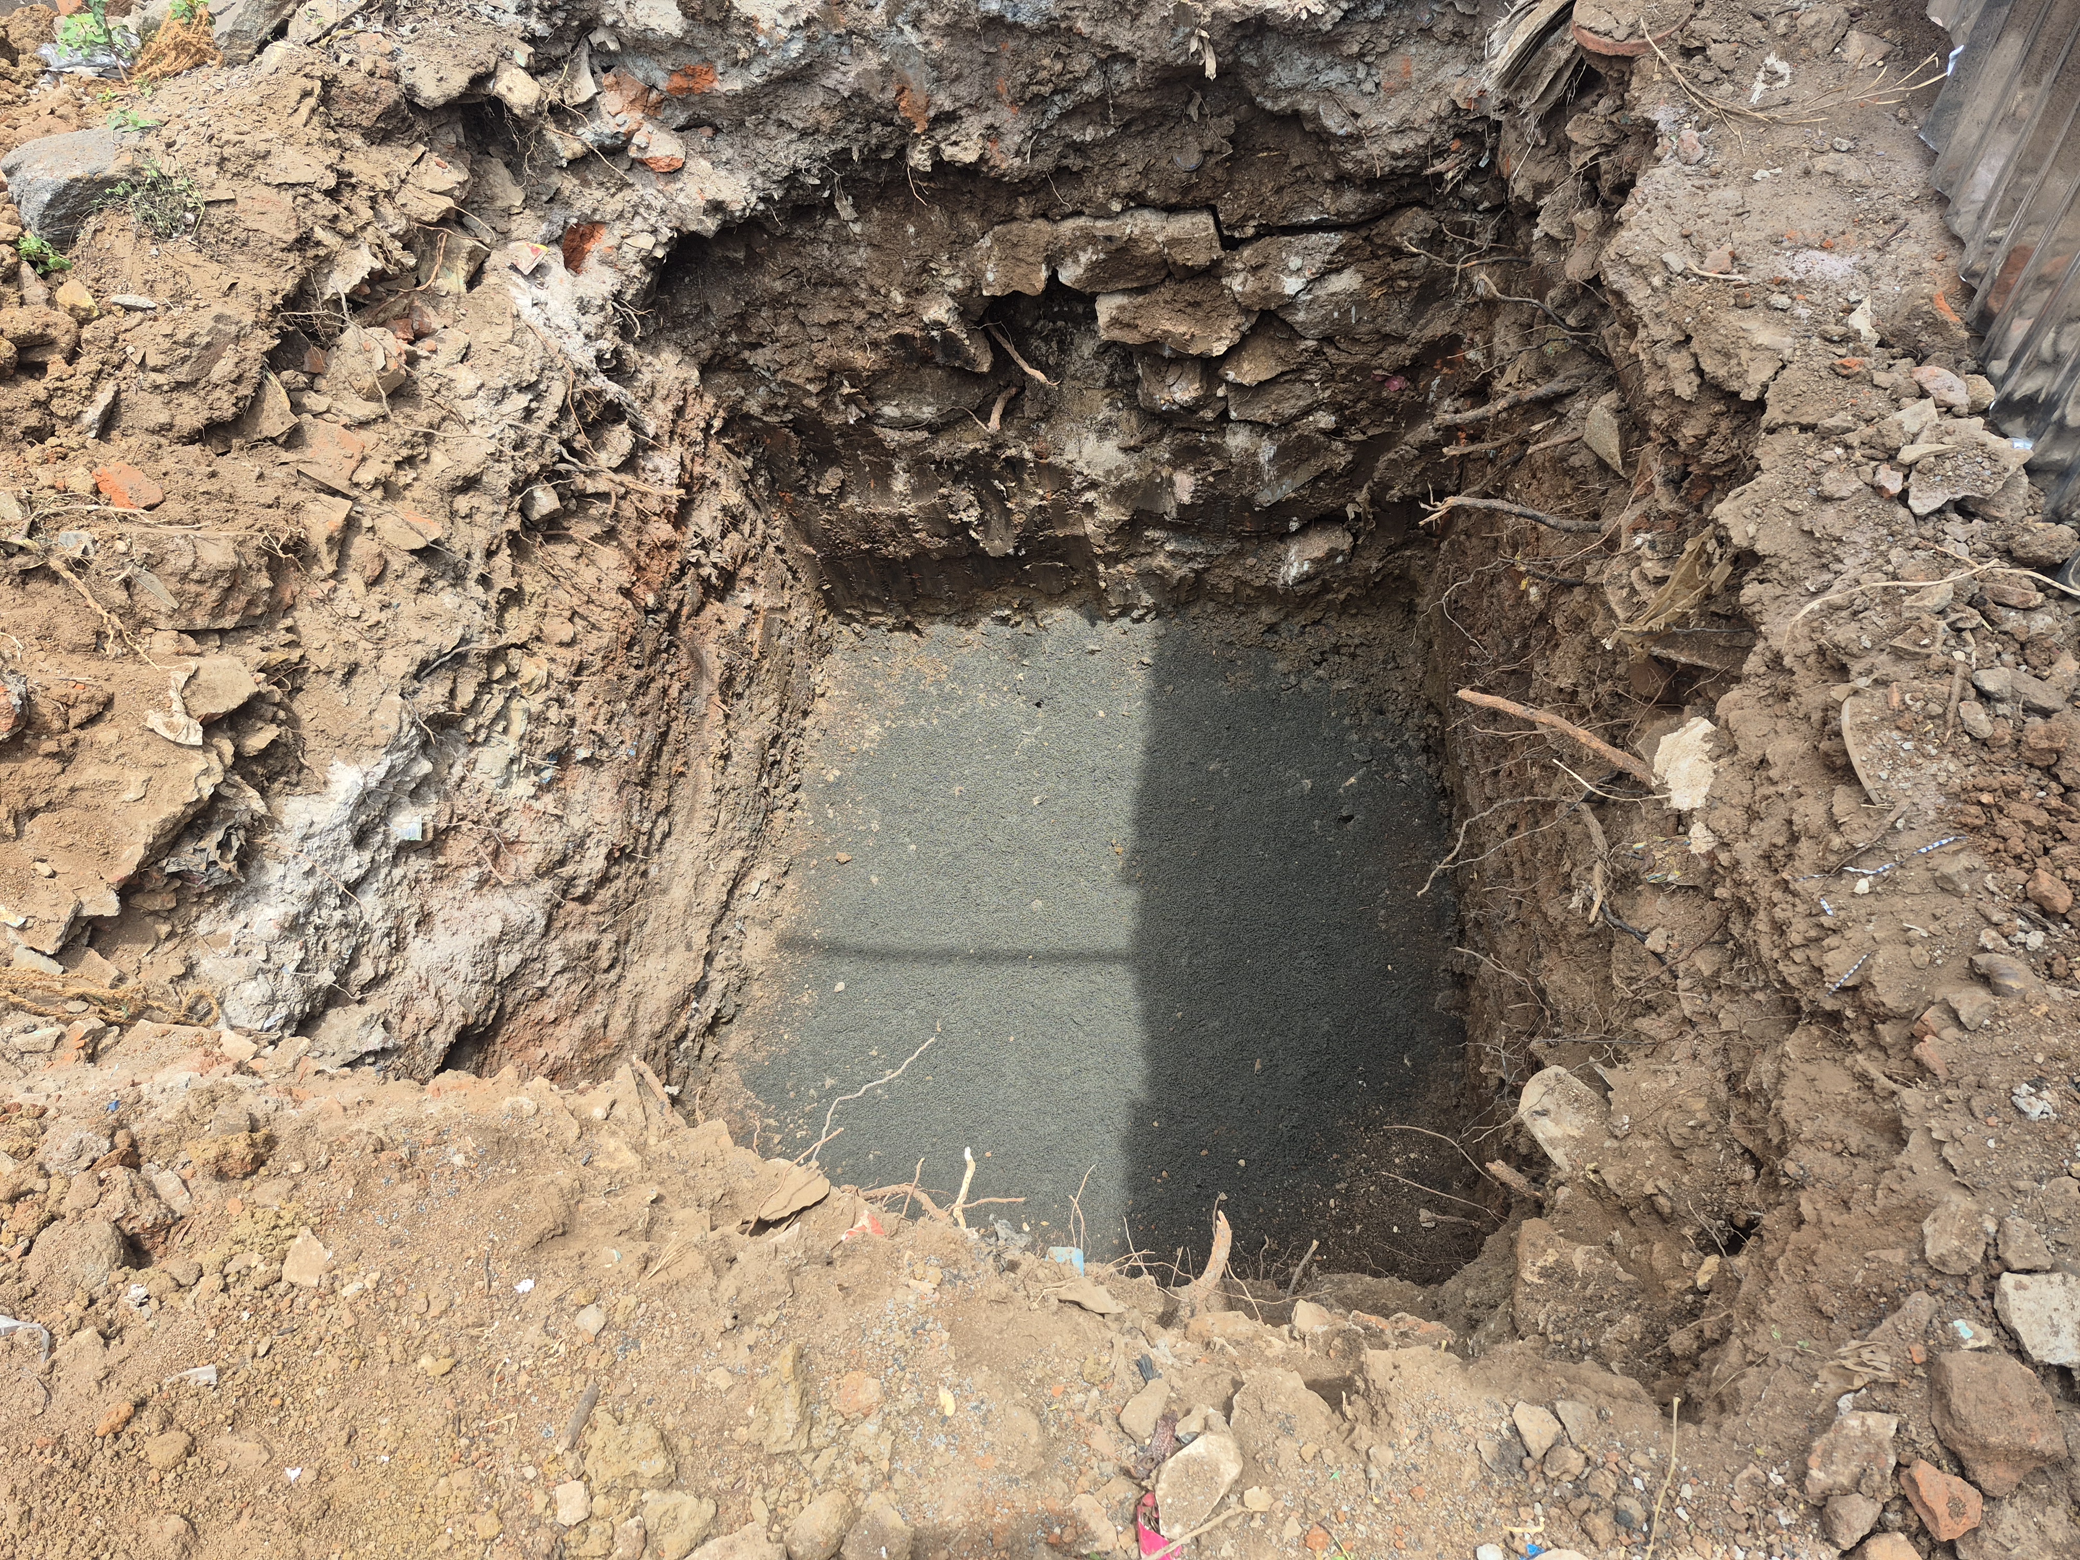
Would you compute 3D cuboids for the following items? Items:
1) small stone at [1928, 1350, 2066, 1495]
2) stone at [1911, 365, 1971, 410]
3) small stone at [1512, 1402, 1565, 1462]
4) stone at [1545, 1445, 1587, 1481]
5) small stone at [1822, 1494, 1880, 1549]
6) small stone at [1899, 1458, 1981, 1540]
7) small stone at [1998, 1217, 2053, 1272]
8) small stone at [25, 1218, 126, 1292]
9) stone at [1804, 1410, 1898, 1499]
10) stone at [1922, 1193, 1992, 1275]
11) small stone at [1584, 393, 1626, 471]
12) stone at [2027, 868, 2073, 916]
[{"bbox_3d":[0.861,0.578,1.244,0.092,0.069,0.115,-24,65,-12],"label":"small stone"},{"bbox_3d":[1.309,-0.569,1.999,0.042,0.030,0.058,-8,62,-4],"label":"stone"},{"bbox_3d":[0.460,0.602,1.277,0.037,0.024,0.052,-16,63,-8],"label":"small stone"},{"bbox_3d":[0.481,0.625,1.265,0.036,0.021,0.030,10,62,5],"label":"stone"},{"bbox_3d":[0.744,0.675,1.269,0.054,0.026,0.029,-35,67,-17],"label":"small stone"},{"bbox_3d":[0.802,0.641,1.234,0.043,0.035,0.070,-25,65,-13],"label":"small stone"},{"bbox_3d":[0.997,0.471,1.403,0.040,0.024,0.048,-2,62,-1],"label":"small stone"},{"bbox_3d":[-0.922,0.454,1.322,0.082,0.049,0.066,5,62,3],"label":"small stone"},{"bbox_3d":[0.757,0.630,1.284,0.076,0.042,0.076,6,62,3],"label":"stone"},{"bbox_3d":[0.927,0.463,1.402,0.045,0.034,0.069,20,63,10],"label":"stone"},{"bbox_3d":[0.838,-0.515,2.052,0.061,0.073,0.121,0,62,0],"label":"small stone"},{"bbox_3d":[1.171,0.130,1.600,0.041,0.024,0.032,41,69,19],"label":"stone"}]

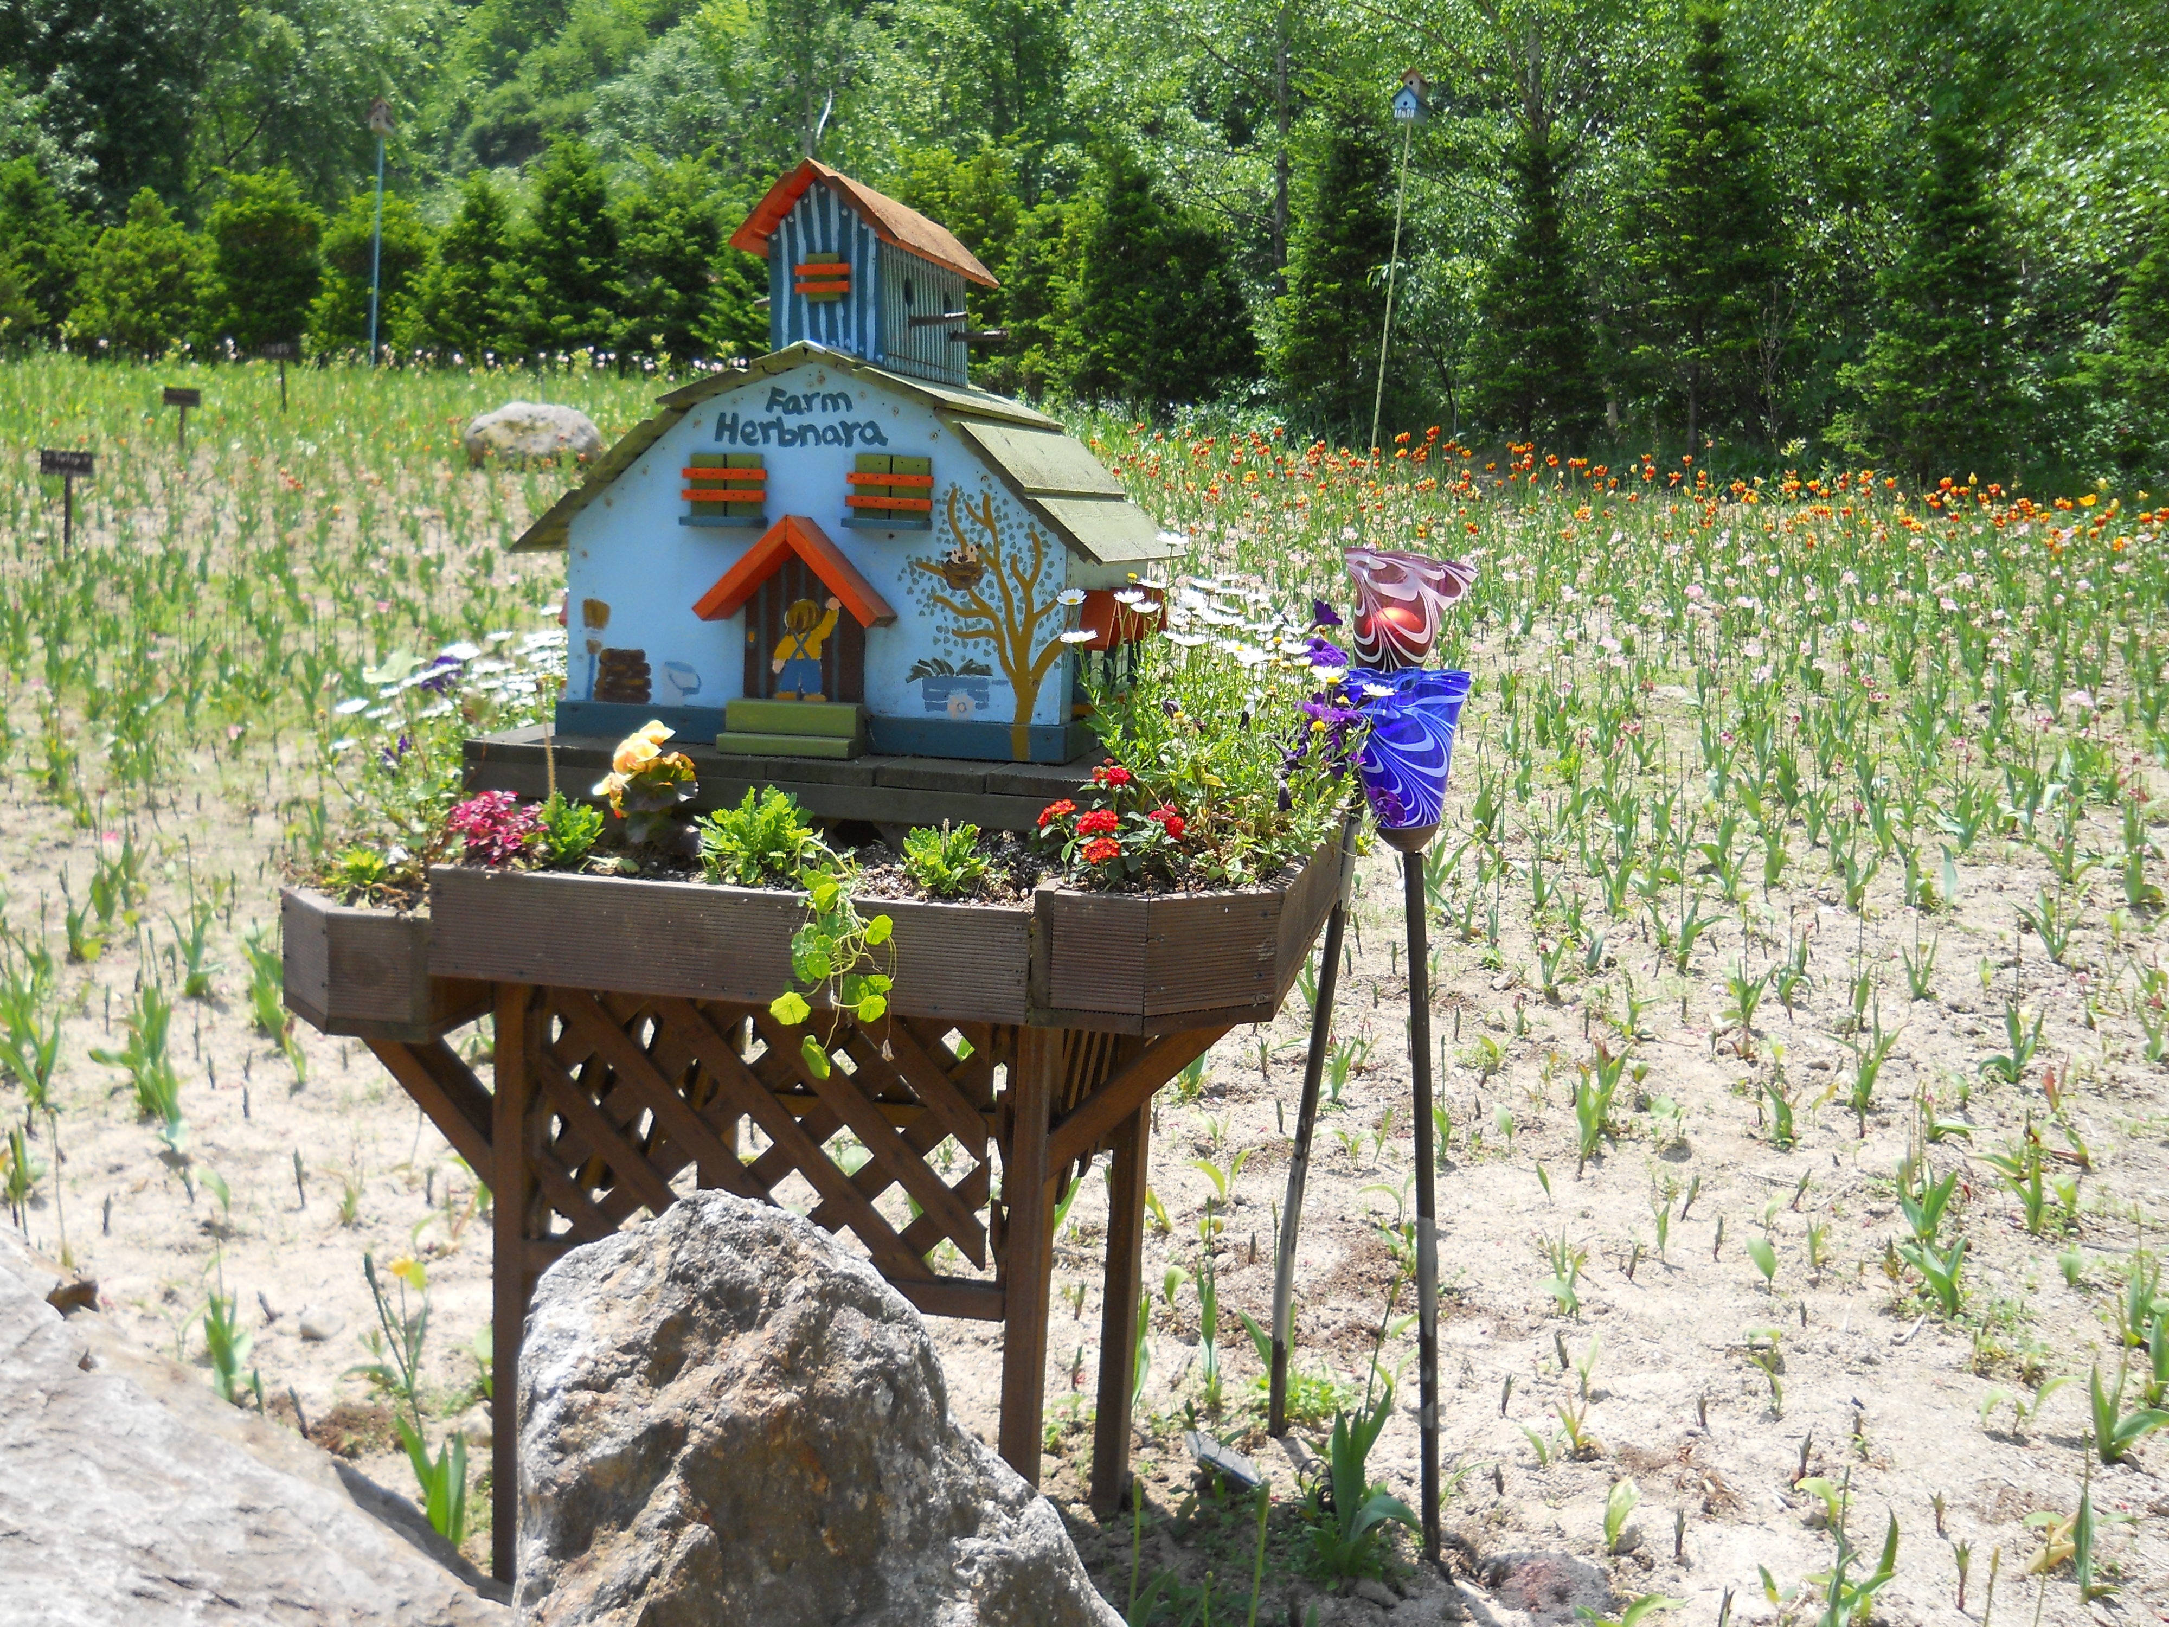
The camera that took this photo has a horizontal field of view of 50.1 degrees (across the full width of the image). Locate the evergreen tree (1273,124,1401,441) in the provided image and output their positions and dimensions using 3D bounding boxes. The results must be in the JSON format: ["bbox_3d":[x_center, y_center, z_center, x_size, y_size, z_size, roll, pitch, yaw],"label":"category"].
[{"bbox_3d":[1.986,-4.153,18.300,1.020,2.570,1.020,1,7,0],"label":"evergreen tree"}]

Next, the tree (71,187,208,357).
[{"bbox_3d":[-11.430,-6.498,28.000,1.680,2.100,1.650,-1,8,-22],"label":"tree"}]

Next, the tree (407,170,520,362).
[{"bbox_3d":[-6.706,-5.893,25.000,1.260,2.050,1.260,1,7,0],"label":"tree"}]

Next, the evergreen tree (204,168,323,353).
[{"bbox_3d":[-9.030,-6.039,25.500,1.300,2.110,1.300,1,7,0],"label":"evergreen tree"}]

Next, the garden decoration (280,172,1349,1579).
[{"bbox_3d":[-0.320,0.104,3.146,1.284,1.860,1.009,3,7,11],"label":"garden decoration"}]

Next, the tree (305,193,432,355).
[{"bbox_3d":[-8.646,-6.477,28.000,1.550,2.050,1.550,0,8,-17],"label":"tree"}]

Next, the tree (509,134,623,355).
[{"bbox_3d":[-5.574,-6.036,24.800,1.270,2.410,1.270,1,7,0],"label":"tree"}]

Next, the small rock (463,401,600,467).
[{"bbox_3d":[-4.003,-2.744,16.800,1.000,0.480,0.750,0,7,-13],"label":"small rock"}]

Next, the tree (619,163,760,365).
[{"bbox_3d":[-4.758,-6.661,28.000,1.800,2.500,1.750,1,7,-10],"label":"tree"}]

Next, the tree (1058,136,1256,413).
[{"bbox_3d":[0.763,-5.552,24.000,2.000,2.750,1.950,2,7,2],"label":"tree"}]

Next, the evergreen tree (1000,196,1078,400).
[{"bbox_3d":[-0.440,-4.761,21.500,0.900,1.930,0.900,1,7,0],"label":"evergreen tree"}]

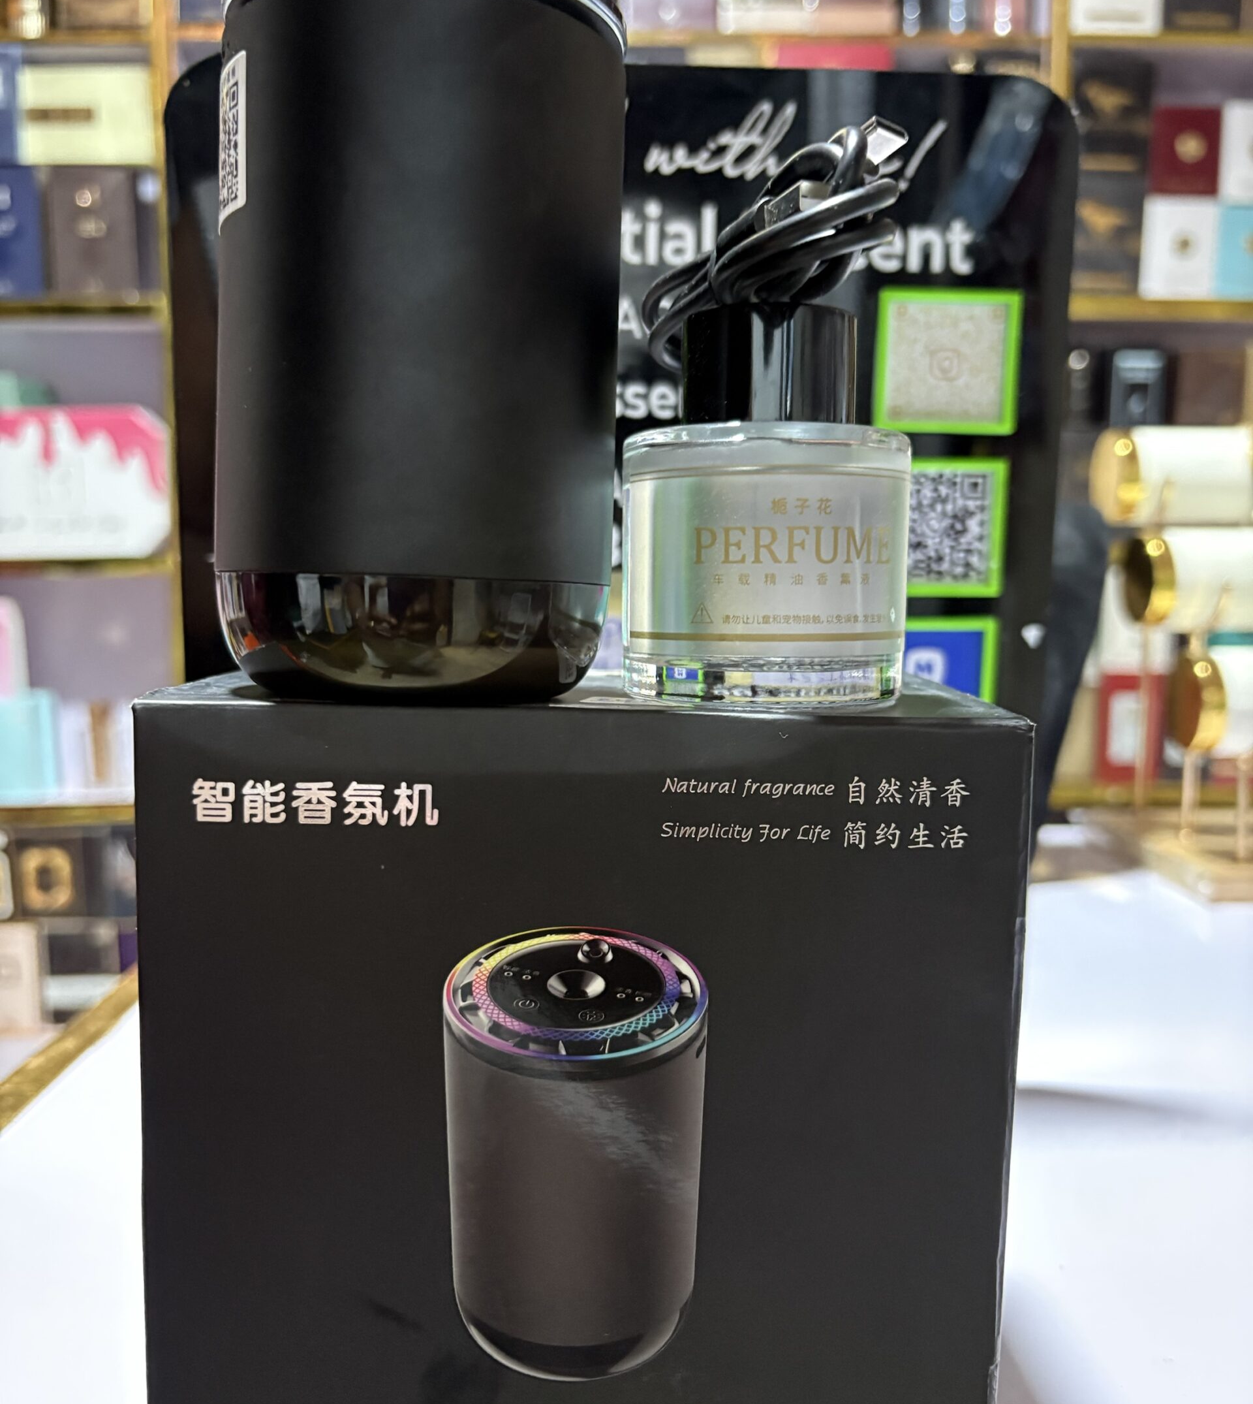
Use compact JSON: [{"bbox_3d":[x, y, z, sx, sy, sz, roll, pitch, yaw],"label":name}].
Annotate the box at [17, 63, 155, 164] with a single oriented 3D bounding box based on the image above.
[{"bbox_3d":[-0.547,-0.594,1.296,0.136,0.097,0.060,0,4,-1],"label":"box"}]

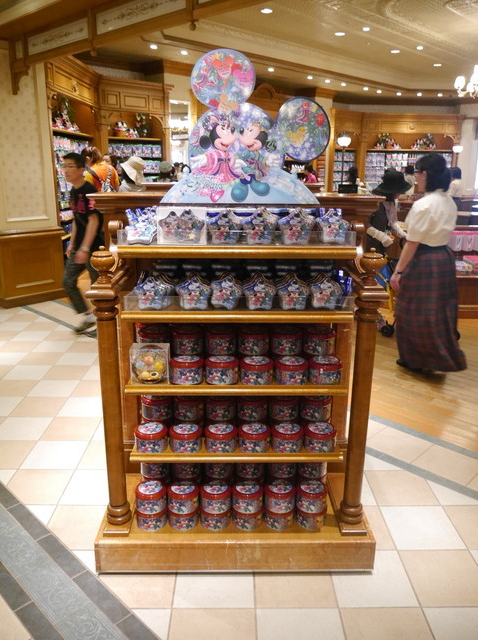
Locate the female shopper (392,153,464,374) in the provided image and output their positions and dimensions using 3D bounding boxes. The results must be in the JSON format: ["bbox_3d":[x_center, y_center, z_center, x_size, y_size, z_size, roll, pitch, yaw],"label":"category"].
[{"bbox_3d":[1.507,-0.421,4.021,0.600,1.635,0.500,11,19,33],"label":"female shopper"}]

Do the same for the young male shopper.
[{"bbox_3d":[-1.469,-0.692,4.875,0.470,1.670,0.500,15,22,43],"label":"young male shopper"}]

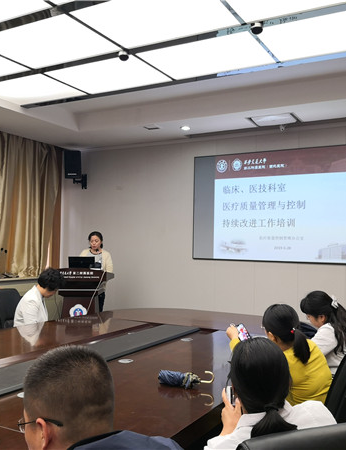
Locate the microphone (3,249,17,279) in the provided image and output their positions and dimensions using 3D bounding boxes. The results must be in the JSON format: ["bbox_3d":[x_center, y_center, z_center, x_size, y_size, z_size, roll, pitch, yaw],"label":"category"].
[{"bbox_3d":[-2.571,0.619,7.424,0.180,0.430,0.160,0,-2,29],"label":"microphone"}]

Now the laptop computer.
[{"bbox_3d":[-1.207,0.536,6.193,0.340,0.220,0.290,1,-2,5],"label":"laptop computer"}]

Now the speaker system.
[{"bbox_3d":[-1.622,-0.984,7.613,0.265,0.450,0.250,1,6,-5],"label":"speaker system"}]

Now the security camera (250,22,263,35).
[{"bbox_3d":[0.633,-1.482,3.540,0.092,0.072,0.092,1,-2,0],"label":"security camera"}]

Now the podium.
[{"bbox_3d":[-1.111,1.078,5.667,0.680,1.150,0.500,1,-2,0],"label":"podium"}]

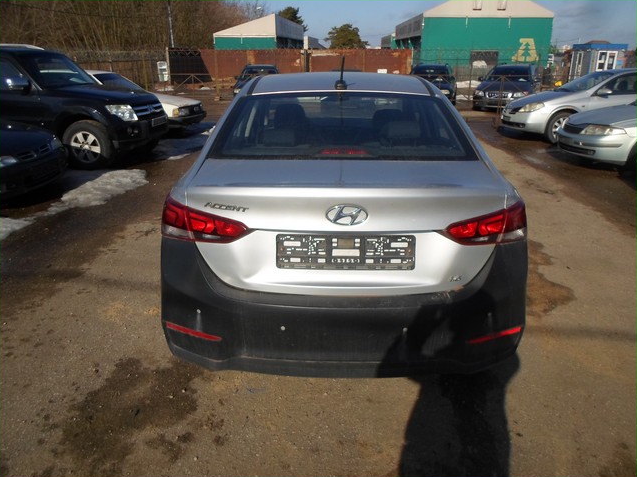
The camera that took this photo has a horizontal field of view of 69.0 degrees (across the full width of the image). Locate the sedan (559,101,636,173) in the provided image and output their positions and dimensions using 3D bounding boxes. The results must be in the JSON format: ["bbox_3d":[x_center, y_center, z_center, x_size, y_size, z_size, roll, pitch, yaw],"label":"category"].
[{"bbox_3d":[6.184,-2.018,7.958,4.580,1.440,1.770,-4,21,-11],"label":"sedan"}]

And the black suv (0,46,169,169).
[{"bbox_3d":[-4.917,-2.372,8.143,4.850,1.870,1.880,5,21,13],"label":"black suv"}]

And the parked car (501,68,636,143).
[{"bbox_3d":[6.408,-2.920,10.042,4.570,1.480,1.760,1,21,4],"label":"parked car"}]

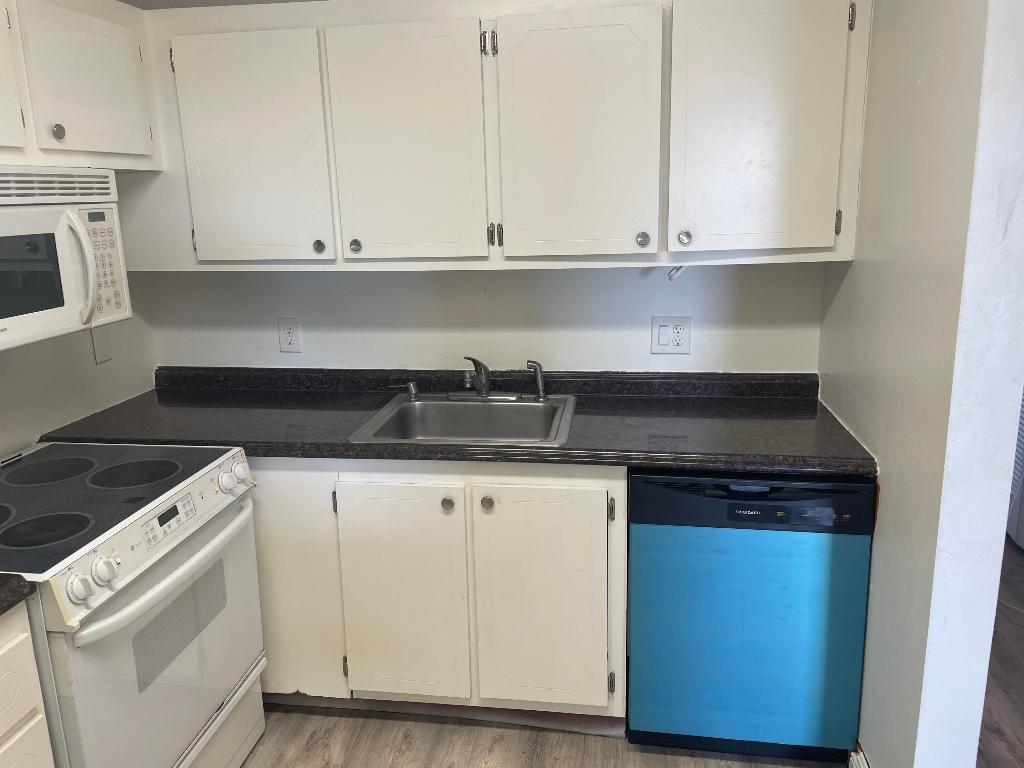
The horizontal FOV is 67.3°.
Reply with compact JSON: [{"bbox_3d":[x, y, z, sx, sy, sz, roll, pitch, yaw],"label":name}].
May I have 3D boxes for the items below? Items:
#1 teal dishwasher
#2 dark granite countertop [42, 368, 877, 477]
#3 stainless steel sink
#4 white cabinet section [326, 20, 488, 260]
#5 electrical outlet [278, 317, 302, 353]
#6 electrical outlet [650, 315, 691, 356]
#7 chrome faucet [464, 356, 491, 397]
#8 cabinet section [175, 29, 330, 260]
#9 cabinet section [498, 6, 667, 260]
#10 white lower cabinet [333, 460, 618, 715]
[{"bbox_3d":[0.663,0.583,2.353,0.607,0.853,0.597,1,13,9],"label":"teal dishwasher"},{"bbox_3d":[-0.199,0.083,2.393,2.331,0.125,0.618,1,13,9],"label":"dark granite countertop"},{"bbox_3d":[-0.116,0.181,2.397,0.616,0.170,0.556,1,13,9],"label":"stainless steel sink"},{"bbox_3d":[-0.284,-0.741,2.406,0.465,0.667,0.288,1,14,8],"label":"white cabinet section"},{"bbox_3d":[-0.790,-0.173,2.740,0.073,0.119,0.010,1,13,9],"label":"electrical outlet"},{"bbox_3d":[0.527,-0.158,2.542,0.121,0.118,0.010,1,13,9],"label":"electrical outlet"},{"bbox_3d":[-0.112,-0.009,2.552,0.065,0.143,0.155,4,14,23],"label":"chrome faucet"},{"bbox_3d":[-0.761,-0.746,2.477,0.469,0.667,0.288,1,14,8],"label":"cabinet section"},{"bbox_3d":[0.213,-0.736,2.333,0.464,0.667,0.288,1,14,8],"label":"cabinet section"},{"bbox_3d":[-0.048,0.519,2.461,0.826,0.762,0.620,1,13,9],"label":"white lower cabinet"}]

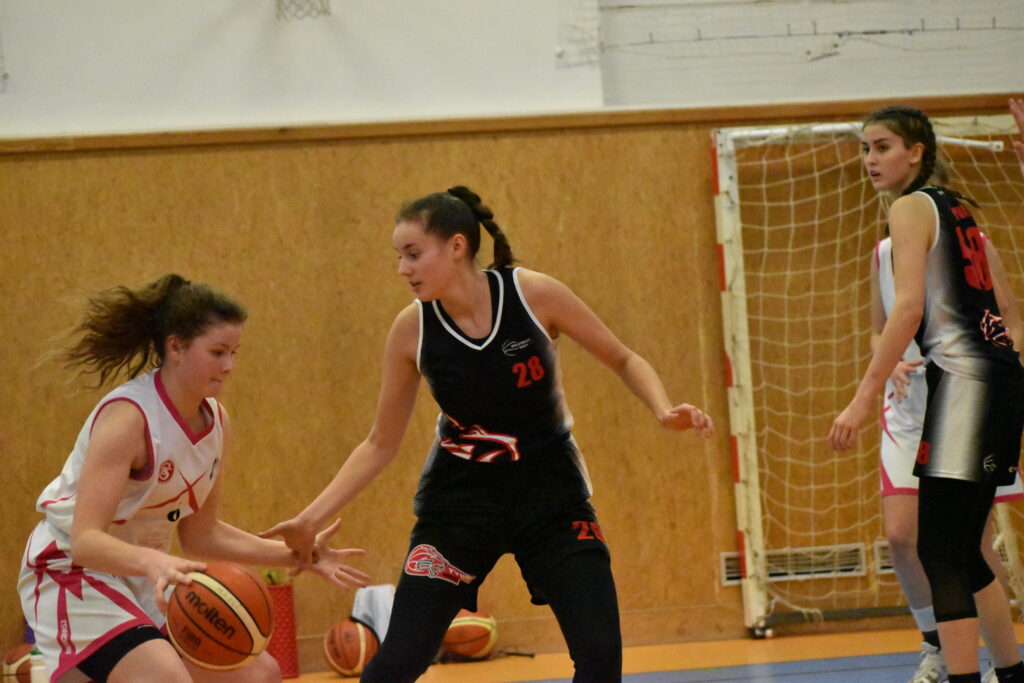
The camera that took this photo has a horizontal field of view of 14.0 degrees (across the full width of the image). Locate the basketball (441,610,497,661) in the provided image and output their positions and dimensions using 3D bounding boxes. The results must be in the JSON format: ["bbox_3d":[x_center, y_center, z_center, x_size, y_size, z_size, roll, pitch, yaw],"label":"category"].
[{"bbox_3d":[-0.180,1.257,18.000,0.230,0.230,0.230,-4,-1,0],"label":"basketball"}]

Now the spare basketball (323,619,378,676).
[{"bbox_3d":[-0.645,1.245,17.000,0.236,0.236,0.236,-4,-1,0],"label":"spare basketball"}]

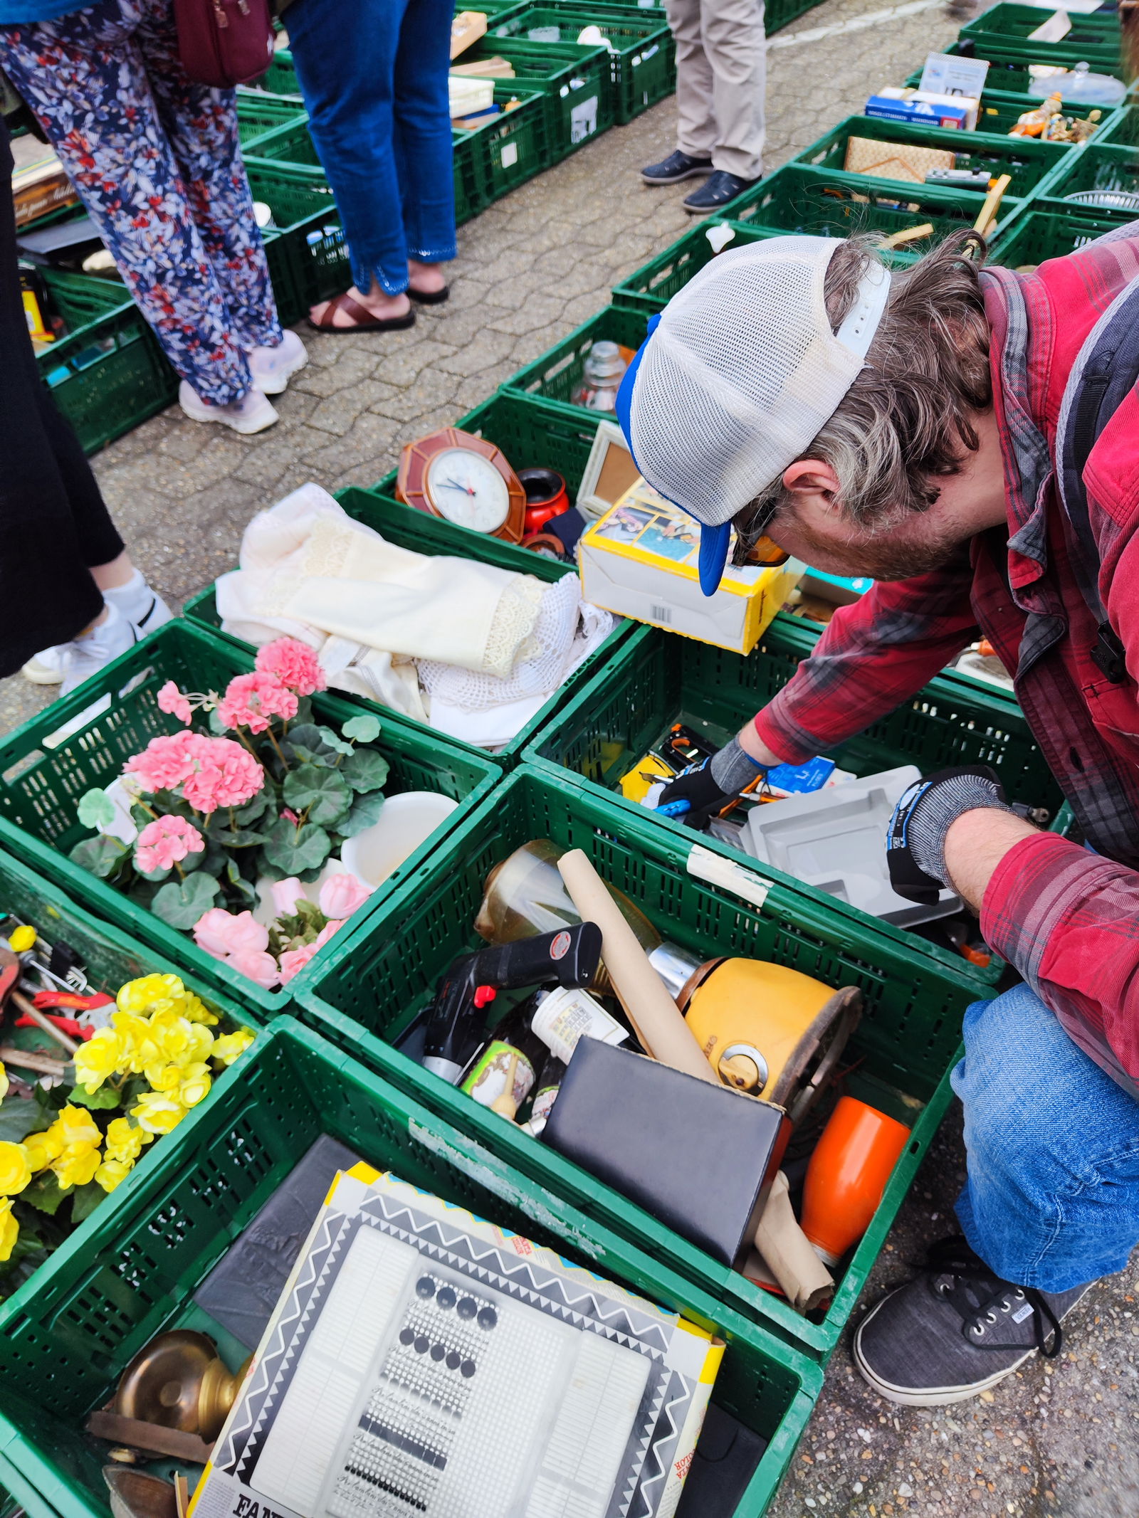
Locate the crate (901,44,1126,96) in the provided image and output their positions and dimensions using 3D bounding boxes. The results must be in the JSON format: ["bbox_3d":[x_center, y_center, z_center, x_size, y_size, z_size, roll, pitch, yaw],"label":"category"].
[{"bbox_3d":[1.373,-1.952,3.206,0.600,0.235,0.400,24,53,25],"label":"crate"}]

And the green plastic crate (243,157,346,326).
[{"bbox_3d":[-0.857,-1.465,2.934,0.600,0.225,0.400,22,52,23],"label":"green plastic crate"}]

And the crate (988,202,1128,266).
[{"bbox_3d":[1.217,-0.973,2.310,0.600,0.213,0.400,25,53,25],"label":"crate"}]

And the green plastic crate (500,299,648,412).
[{"bbox_3d":[0.236,-0.642,2.074,0.600,0.228,0.400,24,53,24],"label":"green plastic crate"}]

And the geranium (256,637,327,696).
[{"bbox_3d":[-0.349,-0.114,1.320,0.090,0.070,0.088,-5,47,0],"label":"geranium"}]

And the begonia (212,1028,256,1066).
[{"bbox_3d":[-0.346,0.299,1.090,0.048,0.038,0.045,-5,47,0],"label":"begonia"}]

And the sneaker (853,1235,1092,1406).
[{"bbox_3d":[0.421,0.517,1.028,0.295,0.106,0.108,-28,51,-20],"label":"sneaker"}]

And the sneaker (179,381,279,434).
[{"bbox_3d":[-0.810,-0.839,2.422,0.260,0.105,0.100,21,52,22],"label":"sneaker"}]

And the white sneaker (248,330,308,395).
[{"bbox_3d":[-0.726,-0.942,2.506,0.100,0.115,0.262,26,54,26],"label":"white sneaker"}]

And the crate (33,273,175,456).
[{"bbox_3d":[-1.304,-0.920,2.442,0.600,0.245,0.400,20,52,22],"label":"crate"}]

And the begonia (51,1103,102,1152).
[{"bbox_3d":[-0.496,0.370,1.057,0.047,0.040,0.047,-5,47,0],"label":"begonia"}]

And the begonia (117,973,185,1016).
[{"bbox_3d":[-0.441,0.251,1.110,0.070,0.045,0.060,-5,47,0],"label":"begonia"}]

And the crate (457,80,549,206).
[{"bbox_3d":[-0.430,-1.987,3.387,0.600,0.225,0.400,22,52,23],"label":"crate"}]

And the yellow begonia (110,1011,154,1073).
[{"bbox_3d":[-0.457,0.295,1.098,0.046,0.050,0.046,-5,47,0],"label":"yellow begonia"}]

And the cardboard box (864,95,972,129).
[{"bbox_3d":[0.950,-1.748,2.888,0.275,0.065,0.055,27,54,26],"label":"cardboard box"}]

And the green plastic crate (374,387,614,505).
[{"bbox_3d":[0.032,-0.388,1.828,0.600,0.230,0.400,22,52,23],"label":"green plastic crate"}]

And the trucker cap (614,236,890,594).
[{"bbox_3d":[0.105,-0.250,0.761,0.155,0.268,0.178,22,50,-27],"label":"trucker cap"}]

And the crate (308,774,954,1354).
[{"bbox_3d":[0.078,0.320,1.162,0.600,0.230,0.400,25,54,25],"label":"crate"}]

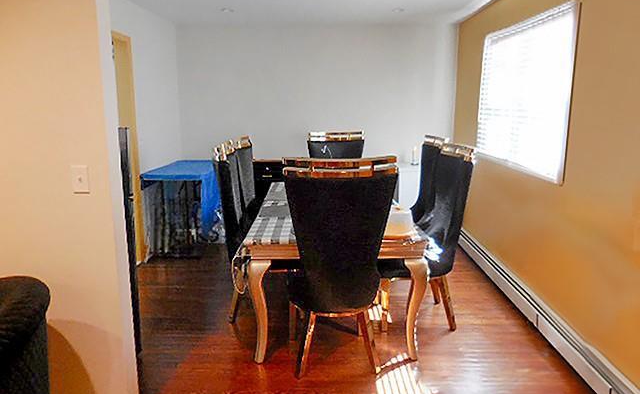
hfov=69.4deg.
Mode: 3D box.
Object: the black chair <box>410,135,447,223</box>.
[{"bbox_3d":[0.696,0.112,4.051,0.600,1.250,0.580,-1,11,-3],"label":"black chair"}]

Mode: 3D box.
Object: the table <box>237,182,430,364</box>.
[{"bbox_3d":[0.106,0.437,3.677,1.060,0.770,2.000,0,11,0],"label":"table"}]

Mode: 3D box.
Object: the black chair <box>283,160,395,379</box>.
[{"bbox_3d":[0.082,0.371,2.782,0.570,1.240,0.600,-1,11,-6],"label":"black chair"}]

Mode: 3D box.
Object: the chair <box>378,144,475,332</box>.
[{"bbox_3d":[0.682,0.272,3.278,0.600,1.250,0.580,0,11,-2],"label":"chair"}]

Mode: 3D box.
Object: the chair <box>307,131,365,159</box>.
[{"bbox_3d":[0.165,-0.011,4.669,0.580,1.250,0.600,0,11,0],"label":"chair"}]

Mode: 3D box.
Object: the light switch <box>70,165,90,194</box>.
[{"bbox_3d":[-1.006,-0.074,1.945,0.070,0.116,0.015,0,11,0],"label":"light switch"}]

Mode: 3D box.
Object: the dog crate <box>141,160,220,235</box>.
[{"bbox_3d":[-1.475,0.112,5.120,0.630,0.830,1.030,0,11,0],"label":"dog crate"}]

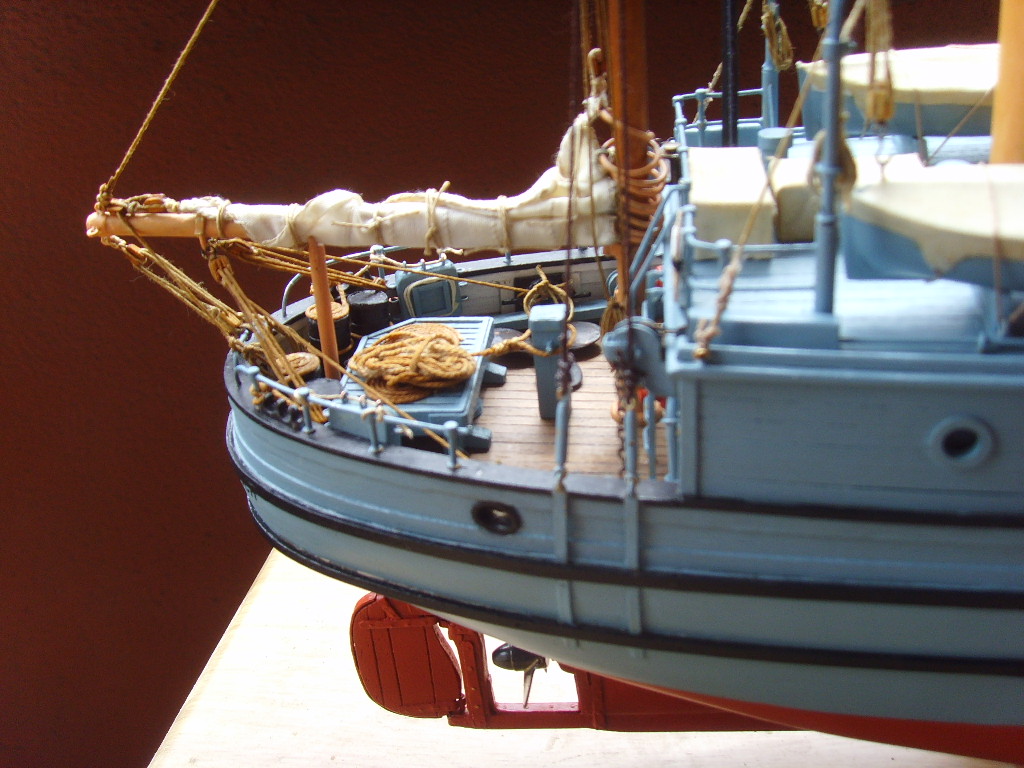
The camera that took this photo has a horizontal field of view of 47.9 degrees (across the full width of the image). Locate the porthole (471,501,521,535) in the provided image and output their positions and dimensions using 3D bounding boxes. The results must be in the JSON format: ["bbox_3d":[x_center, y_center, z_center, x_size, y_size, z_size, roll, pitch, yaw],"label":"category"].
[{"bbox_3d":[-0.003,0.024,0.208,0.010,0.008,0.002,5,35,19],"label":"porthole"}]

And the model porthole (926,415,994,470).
[{"bbox_3d":[0.072,0.009,0.184,0.010,0.010,0.002,0,24,9],"label":"model porthole"}]

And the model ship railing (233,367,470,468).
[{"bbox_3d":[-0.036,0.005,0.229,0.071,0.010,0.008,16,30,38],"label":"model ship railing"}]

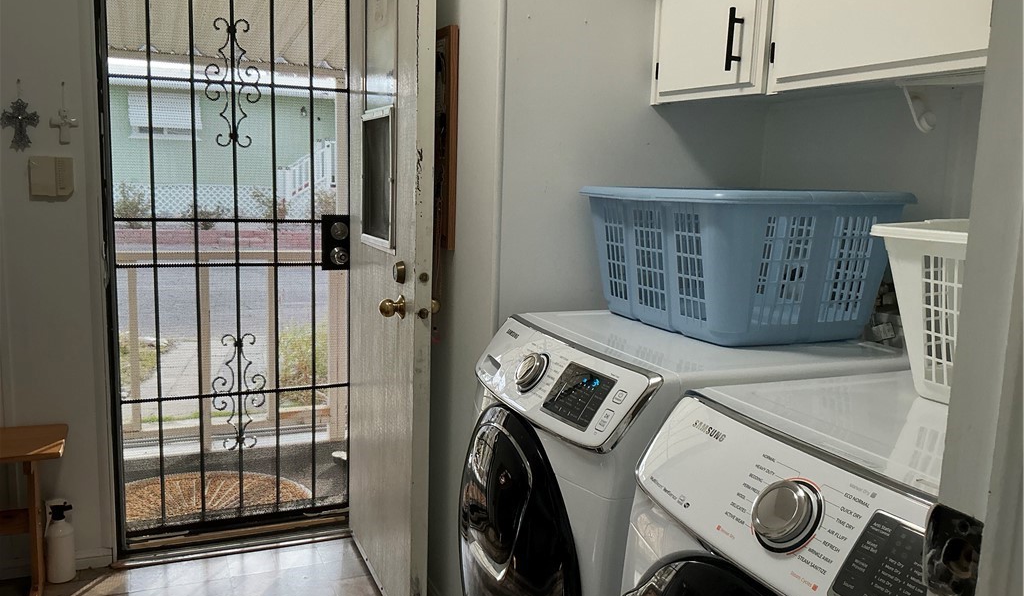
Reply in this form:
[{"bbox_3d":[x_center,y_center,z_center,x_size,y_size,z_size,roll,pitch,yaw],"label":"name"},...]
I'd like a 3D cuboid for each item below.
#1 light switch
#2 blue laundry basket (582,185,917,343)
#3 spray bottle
[{"bbox_3d":[-1.369,-0.358,2.460,0.113,0.115,0.020,-2,9,-23],"label":"light switch"},{"bbox_3d":[0.493,-0.091,1.844,0.505,0.302,0.600,-2,9,-23],"label":"blue laundry basket"},{"bbox_3d":[-1.411,0.753,2.586,0.088,0.262,0.080,-2,9,-23],"label":"spray bottle"}]

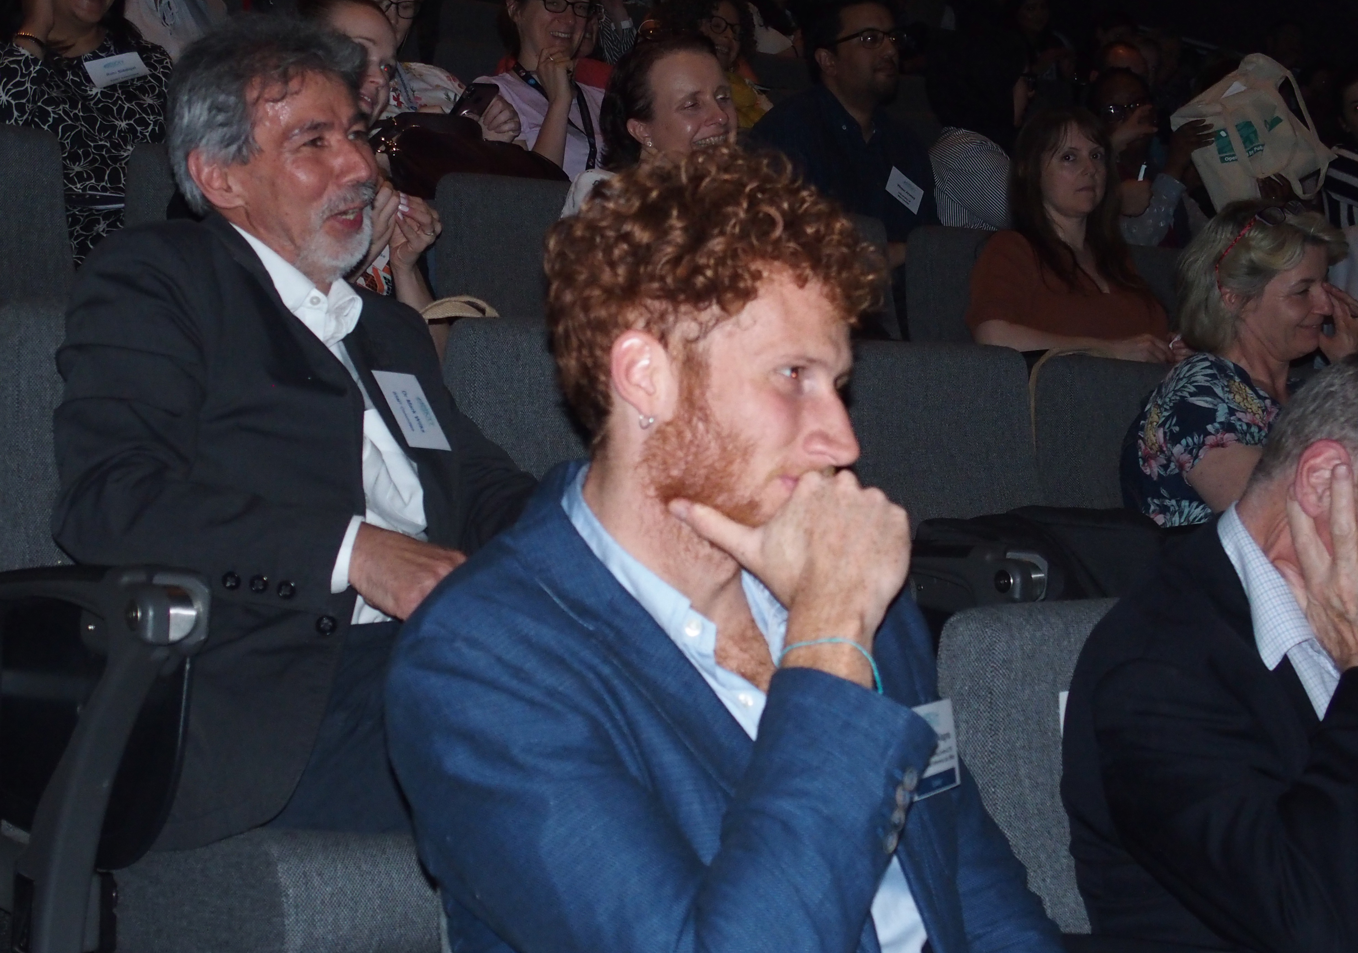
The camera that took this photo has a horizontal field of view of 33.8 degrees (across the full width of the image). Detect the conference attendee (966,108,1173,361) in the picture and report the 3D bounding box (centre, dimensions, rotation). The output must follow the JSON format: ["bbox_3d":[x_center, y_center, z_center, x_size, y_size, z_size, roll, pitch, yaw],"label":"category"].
[{"bbox_3d":[0.875,-0.134,4.250,0.520,1.170,0.740,0,3,-41],"label":"conference attendee"}]

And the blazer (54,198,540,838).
[{"bbox_3d":[-0.380,0.047,2.320,0.550,0.650,0.430,0,3,-41],"label":"blazer"}]

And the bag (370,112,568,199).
[{"bbox_3d":[-0.363,-0.555,3.970,0.360,0.190,0.180,0,3,-41],"label":"bag"}]

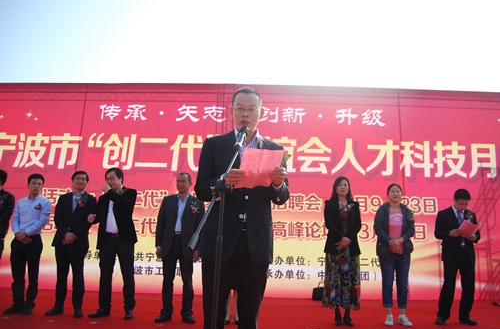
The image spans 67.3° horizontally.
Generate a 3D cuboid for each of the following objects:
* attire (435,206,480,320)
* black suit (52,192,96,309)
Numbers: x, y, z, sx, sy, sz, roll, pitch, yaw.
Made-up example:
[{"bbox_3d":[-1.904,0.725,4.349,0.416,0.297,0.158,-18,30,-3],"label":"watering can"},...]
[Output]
[{"bbox_3d":[2.650,1.241,4.821,0.530,1.430,0.400,0,-13,8],"label":"attire"},{"bbox_3d":[-2.125,1.022,4.572,0.510,1.410,0.350,1,-13,4],"label":"black suit"}]

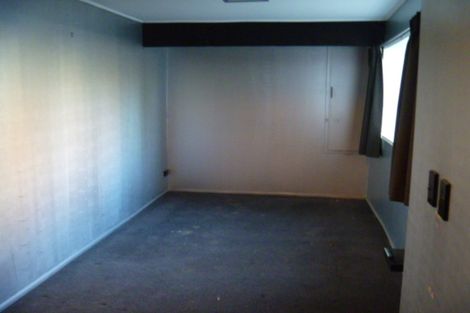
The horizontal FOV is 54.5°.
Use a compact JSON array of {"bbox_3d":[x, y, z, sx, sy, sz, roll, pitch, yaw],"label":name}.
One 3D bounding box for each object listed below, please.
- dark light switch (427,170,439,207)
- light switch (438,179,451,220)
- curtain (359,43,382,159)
[{"bbox_3d":[0.693,0.112,1.598,0.012,0.116,0.074,2,9,9],"label":"dark light switch"},{"bbox_3d":[0.711,0.143,1.549,0.013,0.116,0.078,2,9,9],"label":"light switch"},{"bbox_3d":[1.647,-0.656,5.473,0.220,1.305,0.370,2,9,9],"label":"curtain"}]

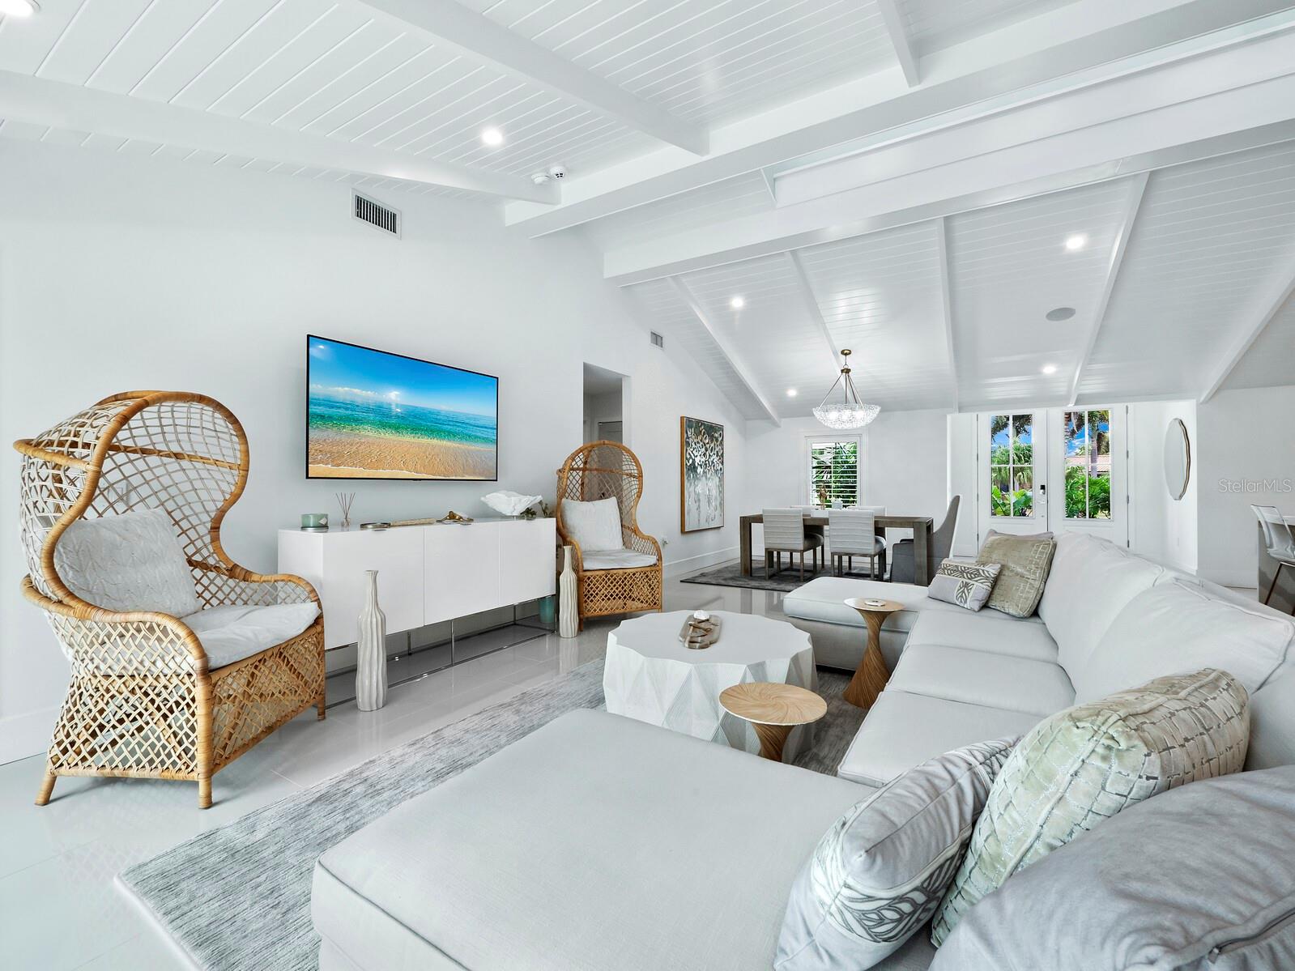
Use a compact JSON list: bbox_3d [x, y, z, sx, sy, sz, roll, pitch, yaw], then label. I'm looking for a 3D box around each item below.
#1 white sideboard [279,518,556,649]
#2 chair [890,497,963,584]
[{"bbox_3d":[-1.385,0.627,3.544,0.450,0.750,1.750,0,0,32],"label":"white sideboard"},{"bbox_3d":[3.333,0.654,6.273,0.690,1.070,0.620,0,0,30],"label":"chair"}]

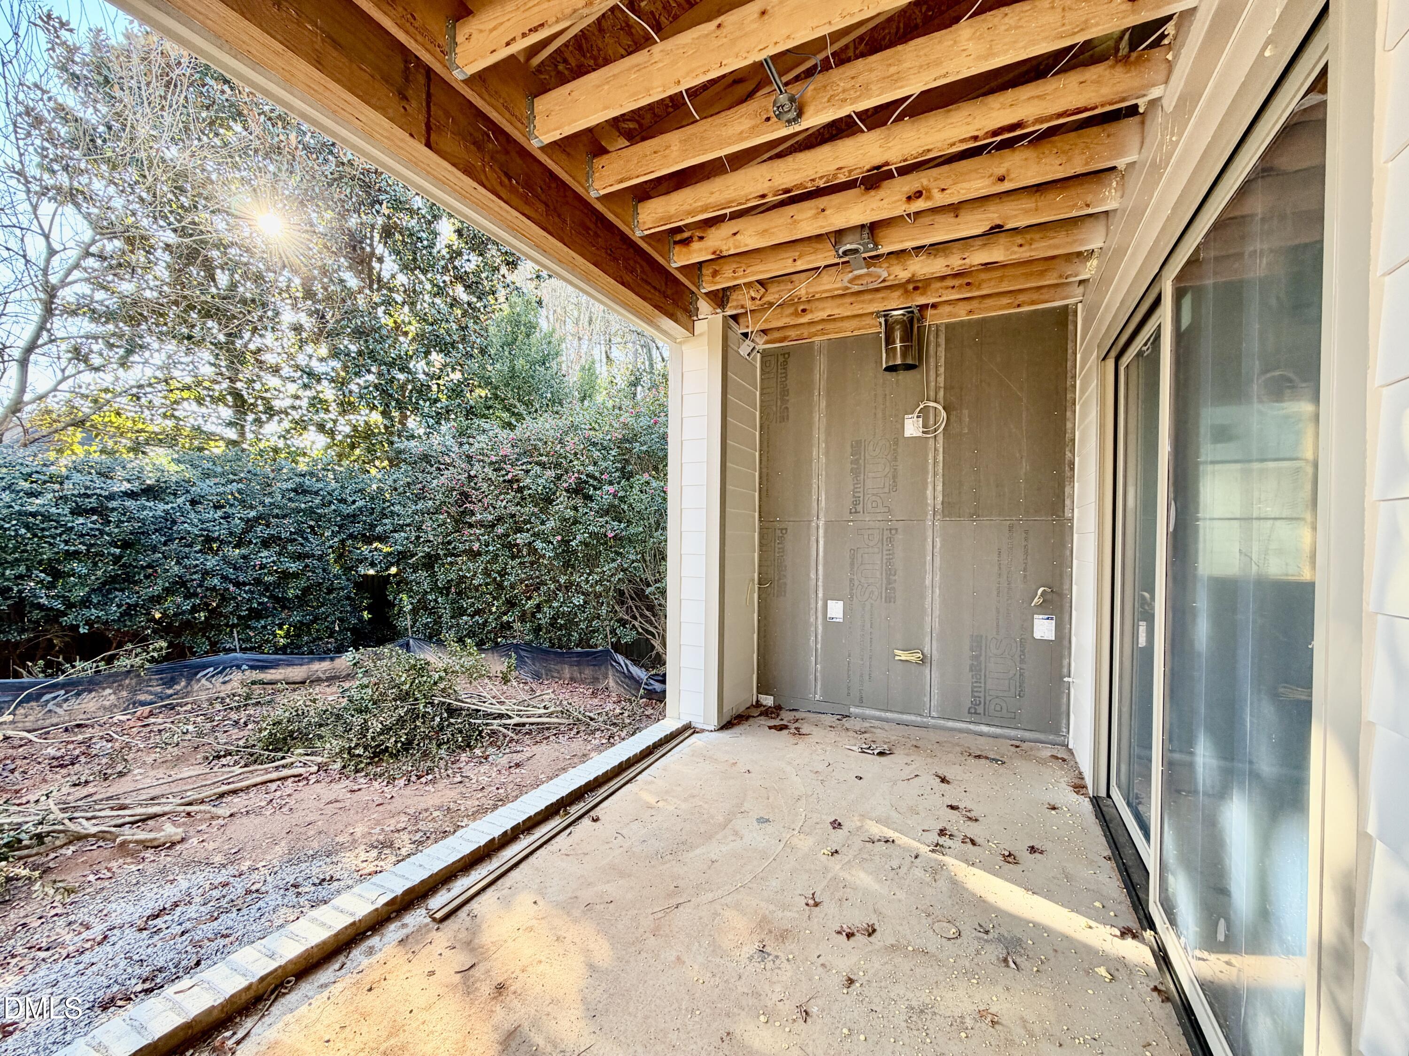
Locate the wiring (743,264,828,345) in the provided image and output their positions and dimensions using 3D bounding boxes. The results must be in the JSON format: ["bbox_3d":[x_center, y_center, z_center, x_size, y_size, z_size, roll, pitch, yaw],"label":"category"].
[{"bbox_3d":[0.576,-1.613,4.160,0.780,0.180,0.750,1,0,27],"label":"wiring"}]

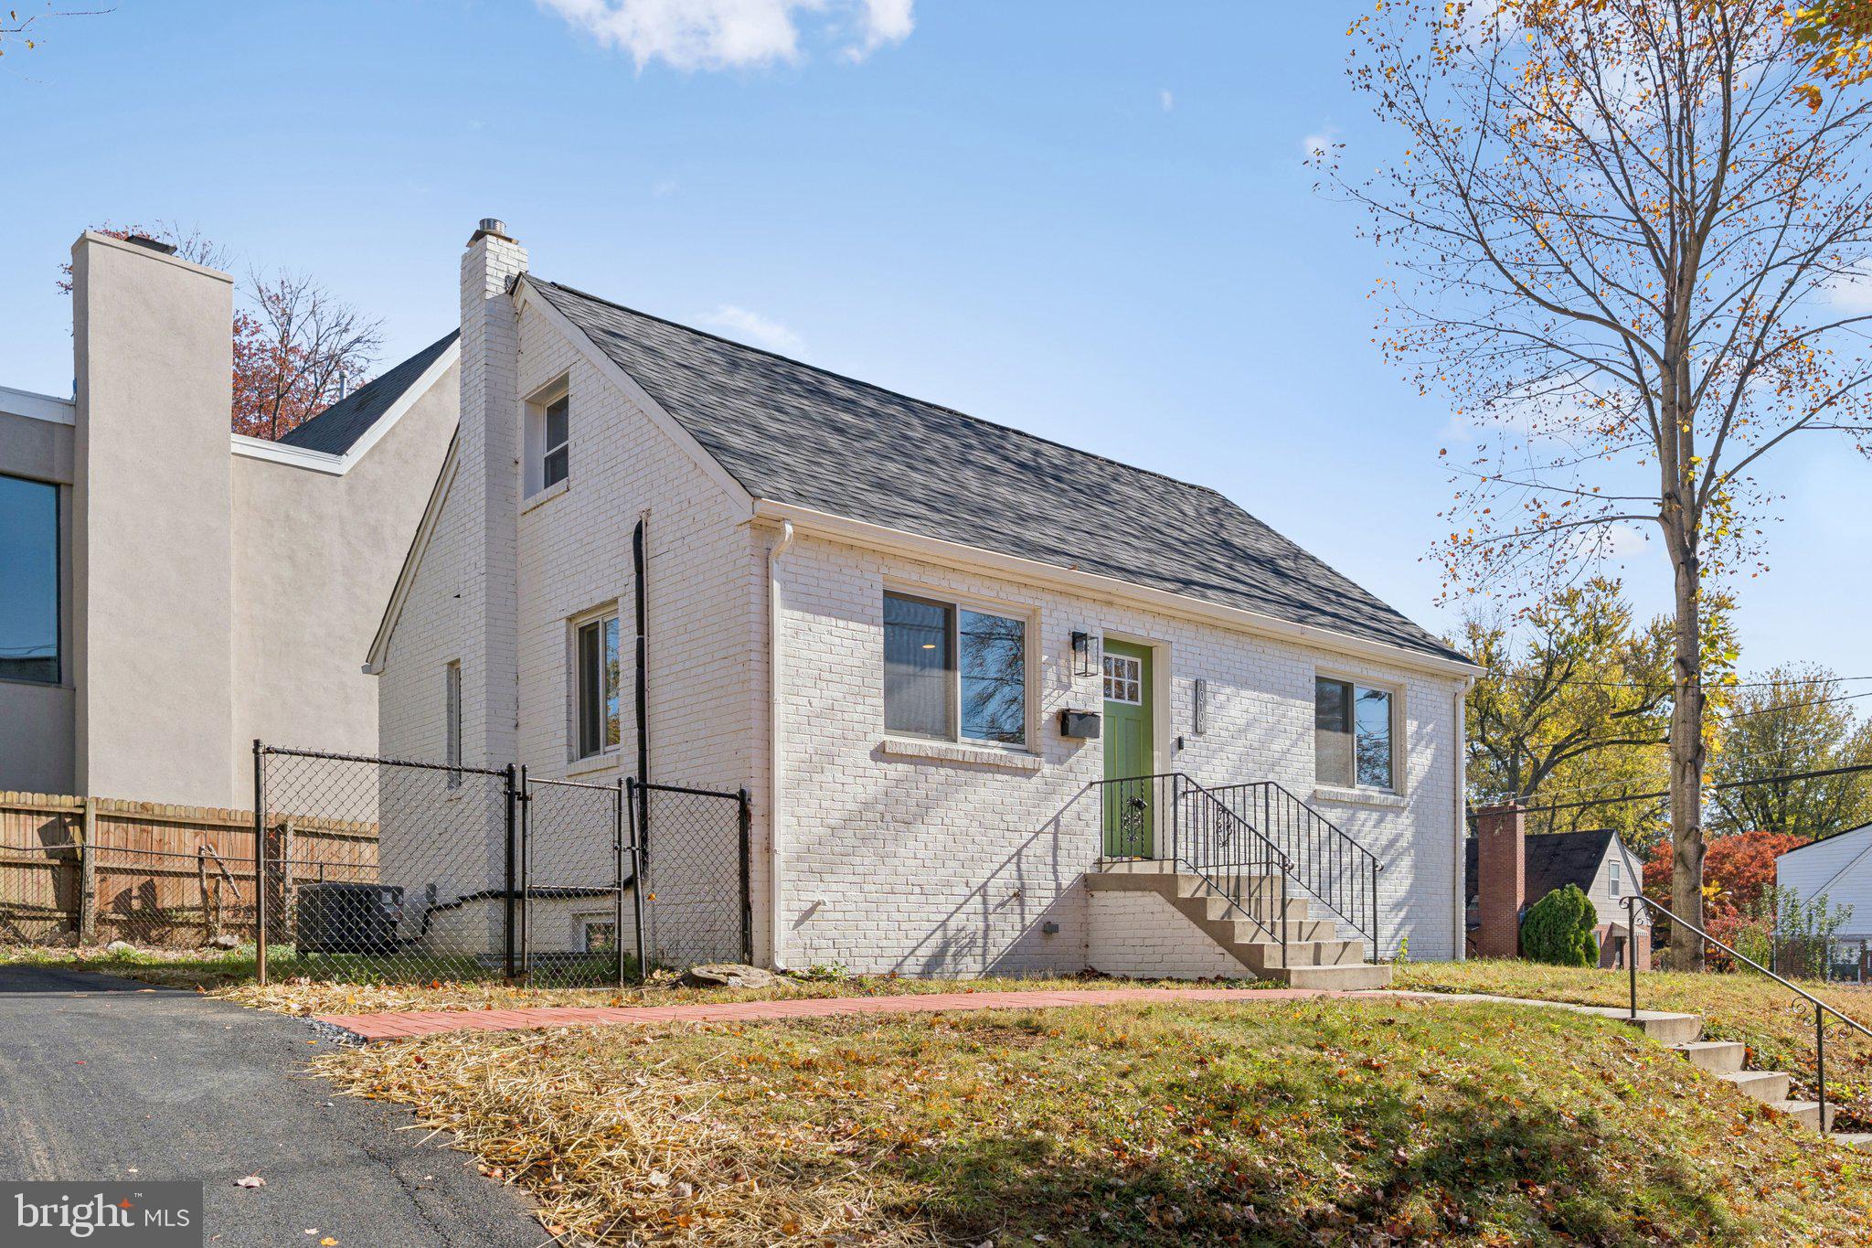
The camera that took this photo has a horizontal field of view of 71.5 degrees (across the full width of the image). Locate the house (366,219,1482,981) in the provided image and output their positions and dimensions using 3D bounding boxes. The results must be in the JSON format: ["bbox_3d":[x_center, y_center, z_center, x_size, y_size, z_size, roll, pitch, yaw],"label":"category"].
[{"bbox_3d":[-0.100,0.280,16.100,11.200,7.100,8.800,9,-13,-40],"label":"house"}]

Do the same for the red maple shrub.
[{"bbox_3d":[25.591,9.074,42.000,5.000,4.900,4.800,0,-10,0],"label":"red maple shrub"}]

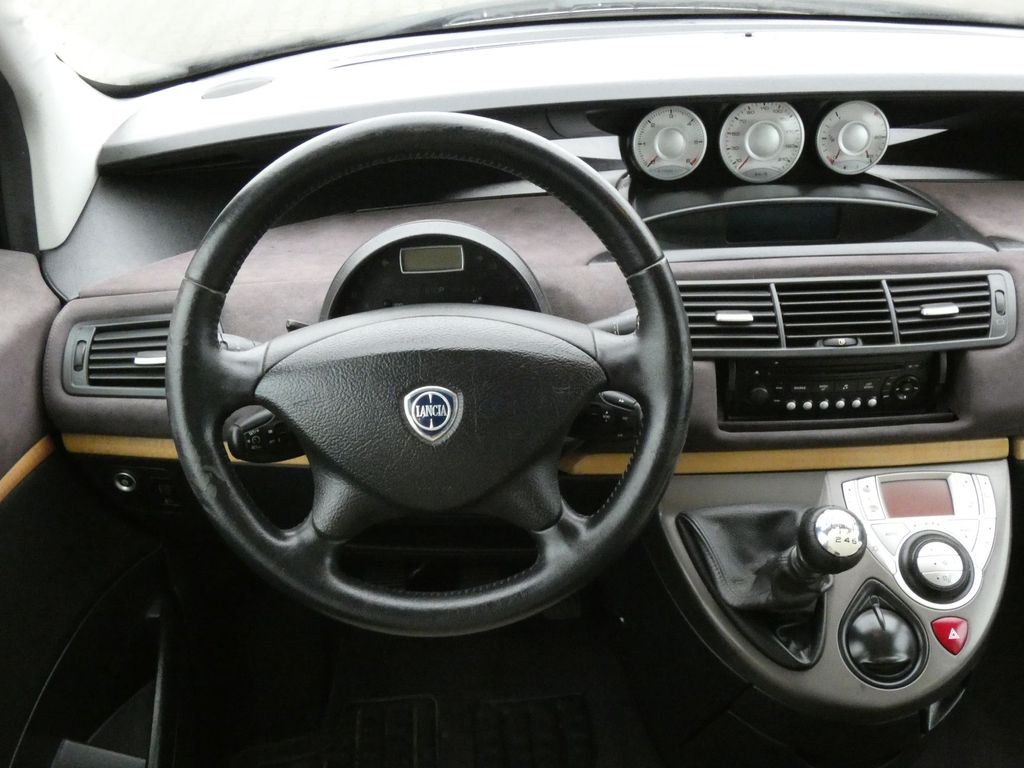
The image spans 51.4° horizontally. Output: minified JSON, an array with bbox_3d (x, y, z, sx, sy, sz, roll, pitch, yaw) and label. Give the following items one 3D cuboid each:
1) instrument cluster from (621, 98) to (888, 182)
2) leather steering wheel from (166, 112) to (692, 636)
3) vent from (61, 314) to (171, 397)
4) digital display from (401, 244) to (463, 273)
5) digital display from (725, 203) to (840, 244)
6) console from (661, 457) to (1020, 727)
[{"bbox_3d":[0.275,-0.279,1.208,0.295,0.105,0.060,1,22,0],"label":"instrument cluster"},{"bbox_3d":[-0.059,-0.006,0.804,0.385,0.385,0.095,-2,3,-4],"label":"leather steering wheel"},{"bbox_3d":[-0.347,-0.023,1.015,0.150,0.030,0.077,-1,78,-2],"label":"vent"},{"bbox_3d":[-0.074,-0.116,0.991,0.060,0.029,0.012,-2,4,-4],"label":"digital display"},{"bbox_3d":[0.289,-0.173,1.147,0.122,0.046,0.015,-2,9,-4],"label":"digital display"},{"bbox_3d":[0.314,0.185,0.958,0.345,0.100,0.240,-2,76,-4],"label":"console"}]

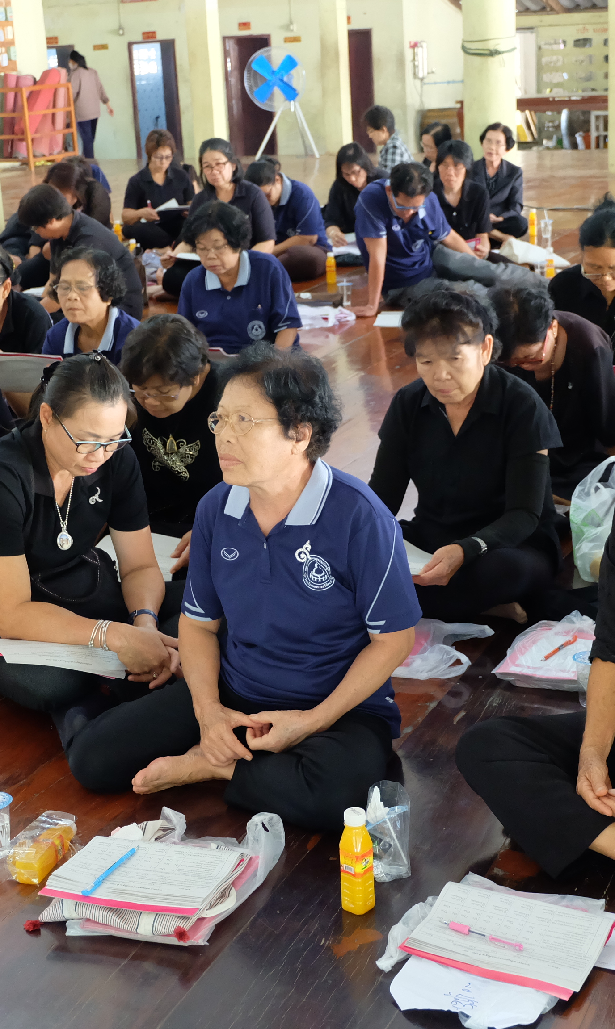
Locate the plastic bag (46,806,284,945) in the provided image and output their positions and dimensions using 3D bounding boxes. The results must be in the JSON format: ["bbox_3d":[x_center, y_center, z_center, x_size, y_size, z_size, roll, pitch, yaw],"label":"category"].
[{"bbox_3d":[-0.257,0.602,2.715,0.350,0.085,0.360,1,17,14],"label":"plastic bag"}]

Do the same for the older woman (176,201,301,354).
[{"bbox_3d":[-0.221,-0.730,5.562,0.570,0.780,0.570,4,18,21],"label":"older woman"}]

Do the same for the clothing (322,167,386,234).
[{"bbox_3d":[0.304,-1.859,9.364,0.440,0.440,0.380,-1,17,6],"label":"clothing"}]

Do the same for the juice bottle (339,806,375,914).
[{"bbox_3d":[0.078,0.557,2.499,0.045,0.170,0.045,-17,22,-39],"label":"juice bottle"}]

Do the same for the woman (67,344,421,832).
[{"bbox_3d":[-0.096,0.104,3.030,0.670,0.840,0.580,4,18,22],"label":"woman"}]

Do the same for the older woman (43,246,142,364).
[{"bbox_3d":[-0.653,-0.454,4.708,0.580,0.740,0.600,4,18,22],"label":"older woman"}]

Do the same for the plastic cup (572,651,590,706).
[{"bbox_3d":[0.588,0.346,3.174,0.079,0.105,0.079,-3,17,1],"label":"plastic cup"}]

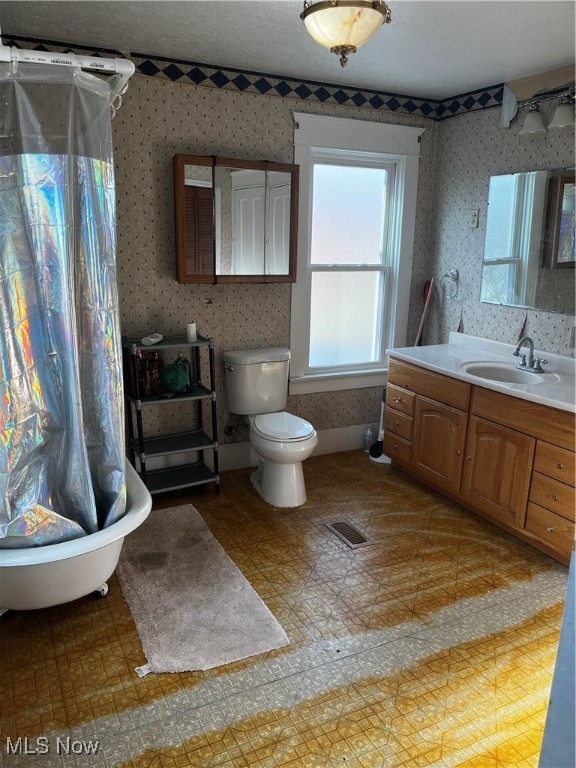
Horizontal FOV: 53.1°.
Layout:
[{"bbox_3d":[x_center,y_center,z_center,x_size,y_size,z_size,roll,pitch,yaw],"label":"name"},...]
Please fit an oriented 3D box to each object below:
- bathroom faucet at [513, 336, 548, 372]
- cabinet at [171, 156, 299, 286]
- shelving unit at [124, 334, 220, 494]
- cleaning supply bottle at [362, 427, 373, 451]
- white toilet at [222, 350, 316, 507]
[{"bbox_3d":[1.361,-0.173,3.287,0.175,0.184,0.200,-6,16,-26],"label":"bathroom faucet"},{"bbox_3d":[-0.298,-0.945,3.400,0.753,0.690,0.110,-6,16,-26],"label":"cabinet"},{"bbox_3d":[-0.670,0.192,3.360,0.455,0.940,0.310,-6,16,-26],"label":"shelving unit"},{"bbox_3d":[0.582,0.399,4.197,0.070,0.180,0.065,1,14,0],"label":"cleaning supply bottle"},{"bbox_3d":[-0.080,0.253,3.455,0.445,0.800,0.690,-5,15,-24],"label":"white toilet"}]

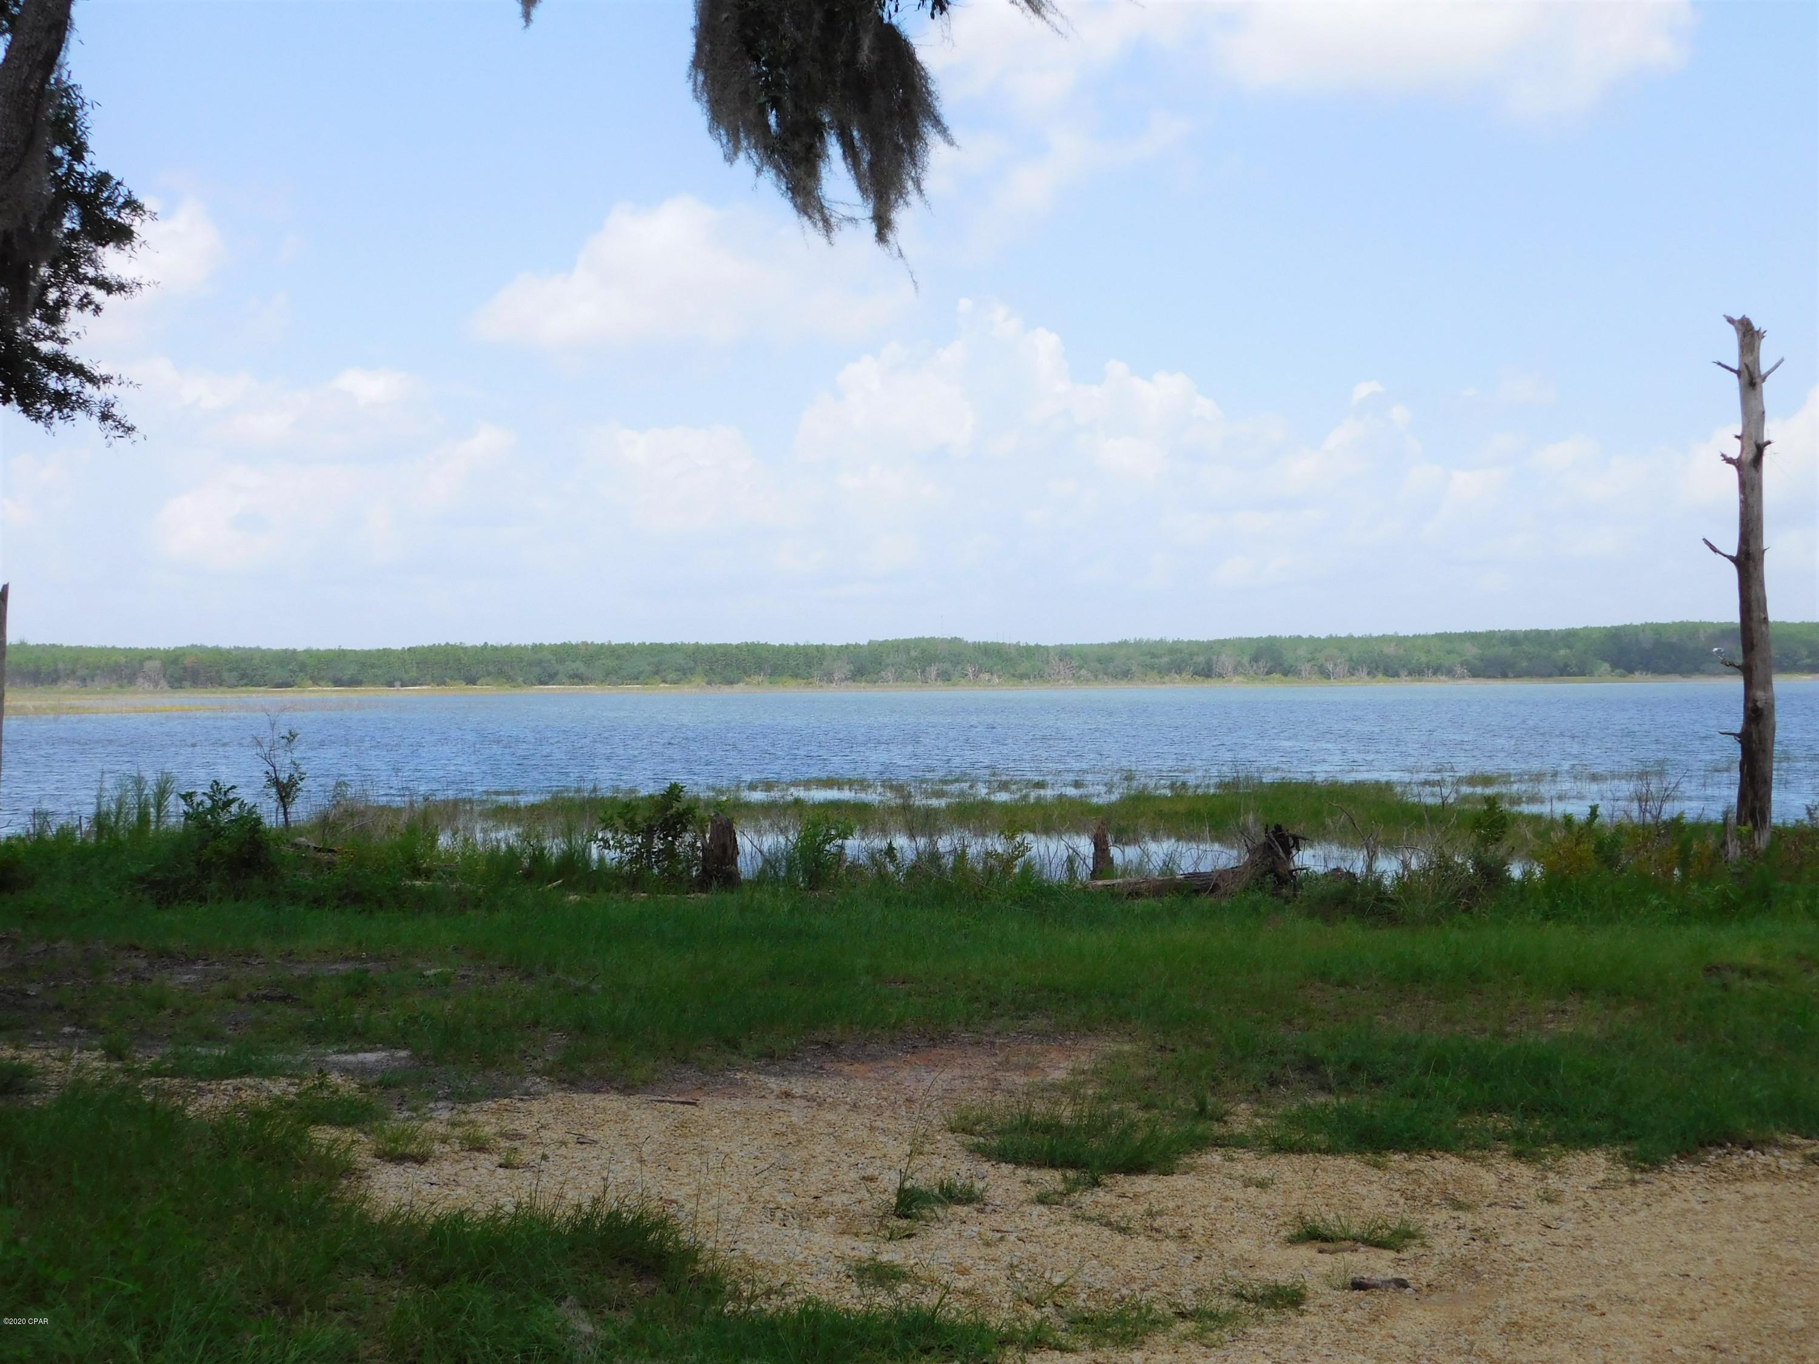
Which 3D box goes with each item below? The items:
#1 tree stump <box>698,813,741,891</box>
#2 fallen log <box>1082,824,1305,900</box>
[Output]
[{"bbox_3d":[-1.765,1.587,22.000,0.400,0.710,0.400,0,0,0],"label":"tree stump"},{"bbox_3d":[2.584,1.641,21.500,1.950,0.700,0.600,0,0,14],"label":"fallen log"}]

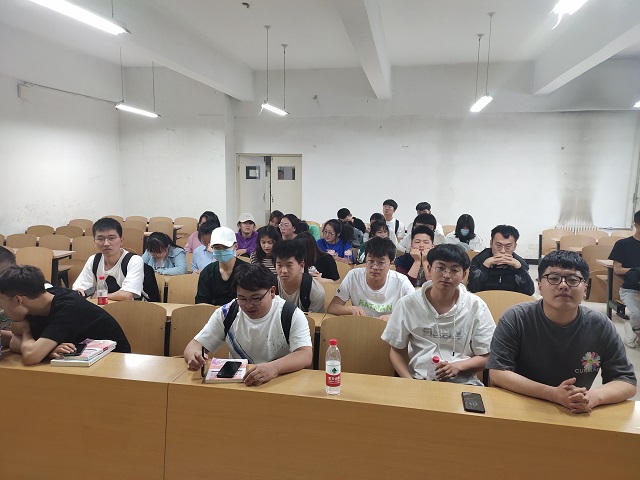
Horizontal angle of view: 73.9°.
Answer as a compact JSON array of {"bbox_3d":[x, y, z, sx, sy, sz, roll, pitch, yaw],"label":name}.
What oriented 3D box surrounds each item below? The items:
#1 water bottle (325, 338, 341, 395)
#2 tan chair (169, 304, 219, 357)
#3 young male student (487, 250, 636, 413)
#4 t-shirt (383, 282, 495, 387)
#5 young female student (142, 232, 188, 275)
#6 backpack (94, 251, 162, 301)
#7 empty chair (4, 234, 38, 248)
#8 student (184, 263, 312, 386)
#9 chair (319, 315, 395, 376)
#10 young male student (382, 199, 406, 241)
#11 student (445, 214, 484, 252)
[{"bbox_3d":[0.057,0.520,1.743,0.065,0.230,0.065,2,9,12],"label":"water bottle"},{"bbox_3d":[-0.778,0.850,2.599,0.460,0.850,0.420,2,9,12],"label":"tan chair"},{"bbox_3d":[1.059,0.727,1.974,0.640,1.360,0.680,3,9,18],"label":"young male student"},{"bbox_3d":[0.580,0.528,2.152,0.540,0.620,0.320,2,9,14],"label":"t-shirt"},{"bbox_3d":[-1.483,0.466,4.130,0.460,1.100,0.620,2,9,12],"label":"young female student"},{"bbox_3d":[-1.506,0.350,3.415,0.430,0.490,0.300,2,9,12],"label":"backpack"},{"bbox_3d":[-3.888,0.359,5.341,0.460,0.810,0.500,2,9,12],"label":"empty chair"},{"bbox_3d":[-0.306,0.705,2.184,0.580,1.240,0.700,2,9,12],"label":"student"},{"bbox_3d":[0.183,0.867,2.350,0.450,0.820,0.400,2,9,12],"label":"chair"},{"bbox_3d":[0.985,0.084,5.919,0.480,1.294,0.680,5,10,26],"label":"young male student"},{"bbox_3d":[1.671,0.286,5.016,0.480,1.177,0.700,3,9,16],"label":"student"}]

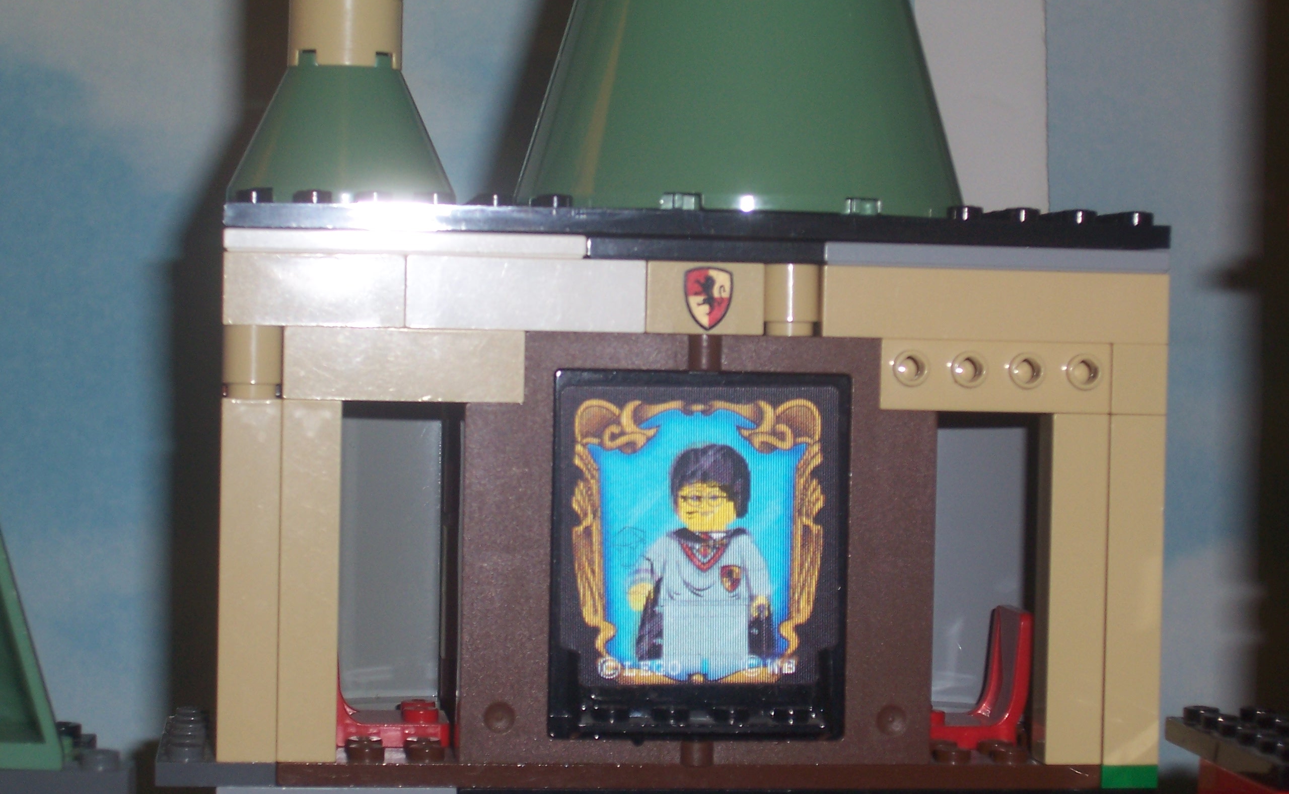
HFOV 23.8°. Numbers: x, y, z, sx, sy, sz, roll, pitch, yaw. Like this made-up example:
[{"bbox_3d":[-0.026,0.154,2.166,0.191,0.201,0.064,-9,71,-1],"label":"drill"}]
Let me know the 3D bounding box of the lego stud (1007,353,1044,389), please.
[{"bbox_3d":[0.052,-0.004,0.414,0.005,0.005,0.002,1,1,-7],"label":"lego stud"}]

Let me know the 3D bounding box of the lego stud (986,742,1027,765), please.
[{"bbox_3d":[0.050,0.049,0.420,0.005,0.002,0.005,1,1,-7],"label":"lego stud"}]

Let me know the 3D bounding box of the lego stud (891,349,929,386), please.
[{"bbox_3d":[0.036,-0.004,0.412,0.005,0.005,0.002,1,1,-7],"label":"lego stud"}]

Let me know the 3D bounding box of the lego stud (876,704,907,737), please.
[{"bbox_3d":[0.033,0.044,0.413,0.004,0.004,0.001,1,1,-7],"label":"lego stud"}]

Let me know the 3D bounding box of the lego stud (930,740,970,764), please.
[{"bbox_3d":[0.042,0.049,0.419,0.005,0.002,0.005,1,1,-7],"label":"lego stud"}]

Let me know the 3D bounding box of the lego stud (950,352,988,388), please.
[{"bbox_3d":[0.044,-0.004,0.413,0.005,0.005,0.002,1,1,-7],"label":"lego stud"}]

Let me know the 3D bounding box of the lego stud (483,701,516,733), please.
[{"bbox_3d":[-0.019,0.043,0.407,0.004,0.004,0.001,1,1,-7],"label":"lego stud"}]

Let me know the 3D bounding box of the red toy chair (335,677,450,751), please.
[{"bbox_3d":[-0.037,0.038,0.428,0.018,0.019,0.016,1,1,-7],"label":"red toy chair"}]

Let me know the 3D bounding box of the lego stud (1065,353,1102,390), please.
[{"bbox_3d":[0.060,-0.003,0.415,0.005,0.005,0.002,1,1,-7],"label":"lego stud"}]

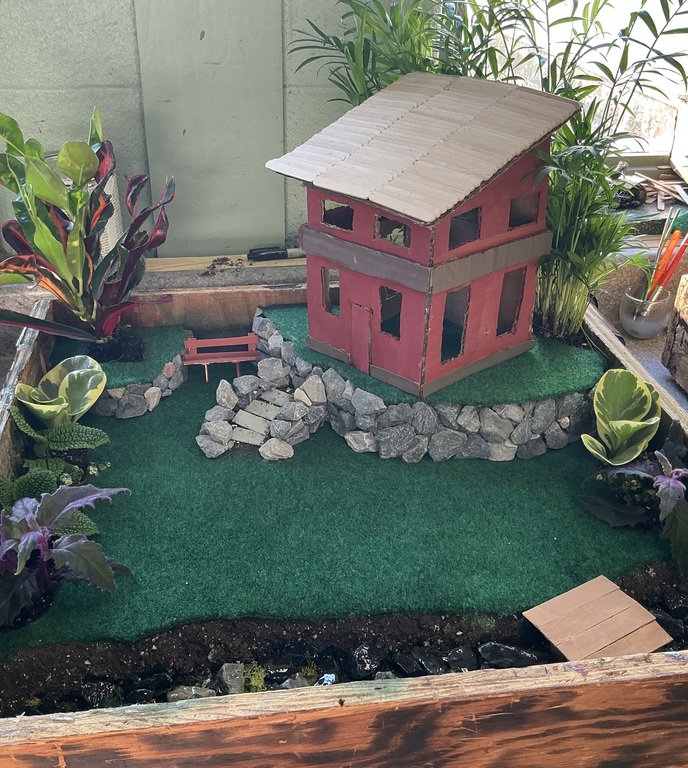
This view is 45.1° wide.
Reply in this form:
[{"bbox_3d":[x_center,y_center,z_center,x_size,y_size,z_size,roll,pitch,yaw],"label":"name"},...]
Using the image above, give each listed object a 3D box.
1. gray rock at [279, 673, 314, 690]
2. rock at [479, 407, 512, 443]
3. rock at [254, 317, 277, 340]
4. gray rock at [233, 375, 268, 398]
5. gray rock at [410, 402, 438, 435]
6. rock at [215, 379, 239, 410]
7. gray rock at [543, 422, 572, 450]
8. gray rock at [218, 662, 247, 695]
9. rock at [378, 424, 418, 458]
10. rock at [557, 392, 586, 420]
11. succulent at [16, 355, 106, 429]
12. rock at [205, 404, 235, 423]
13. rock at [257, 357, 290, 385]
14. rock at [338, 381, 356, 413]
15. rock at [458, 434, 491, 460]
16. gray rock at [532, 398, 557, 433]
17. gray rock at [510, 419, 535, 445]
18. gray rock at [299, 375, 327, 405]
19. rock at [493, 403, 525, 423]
[{"bbox_3d":[-0.053,0.339,0.933,0.041,0.028,0.029,2,32,0],"label":"gray rock"},{"bbox_3d":[0.226,0.062,1.225,0.052,0.047,0.042,2,32,0],"label":"rock"},{"bbox_3d":[-0.135,-0.096,1.427,0.038,0.038,0.032,2,32,0],"label":"rock"},{"bbox_3d":[-0.150,0.004,1.329,0.058,0.033,0.039,2,32,0],"label":"gray rock"},{"bbox_3d":[0.114,0.049,1.173,0.040,0.044,0.035,2,30,0],"label":"gray rock"},{"bbox_3d":[-0.183,0.016,1.287,0.037,0.050,0.032,2,30,0],"label":"rock"},{"bbox_3d":[0.284,0.070,1.101,0.039,0.037,0.038,-3,31,-8],"label":"gray rock"},{"bbox_3d":[-0.119,0.310,0.873,0.033,0.033,0.030,2,30,0],"label":"gray rock"},{"bbox_3d":[0.068,0.074,1.071,0.050,0.044,0.048,-3,31,-8],"label":"rock"},{"bbox_3d":[0.332,0.033,1.208,0.044,0.037,0.038,2,30,0],"label":"rock"},{"bbox_3d":[-0.351,0.012,1.030,0.112,0.100,0.100,-3,31,-8],"label":"succulent"},{"bbox_3d":[-0.191,0.046,1.283,0.050,0.022,0.031,2,32,0],"label":"rock"},{"bbox_3d":[-0.110,-0.021,1.292,0.053,0.039,0.042,2,30,0],"label":"rock"},{"bbox_3d":[0.005,0.018,1.216,0.030,0.048,0.030,2,30,0],"label":"rock"},{"bbox_3d":[0.169,0.082,1.073,0.040,0.034,0.037,-3,31,-8],"label":"rock"},{"bbox_3d":[0.300,0.047,1.247,0.039,0.050,0.037,2,32,0],"label":"gray rock"},{"bbox_3d":[0.256,0.068,1.186,0.034,0.034,0.032,2,30,0],"label":"gray rock"},{"bbox_3d":[-0.042,0.007,1.109,0.037,0.040,0.039,-3,31,-8],"label":"gray rock"},{"bbox_3d":[0.235,0.041,1.176,0.043,0.028,0.033,2,30,0],"label":"rock"}]

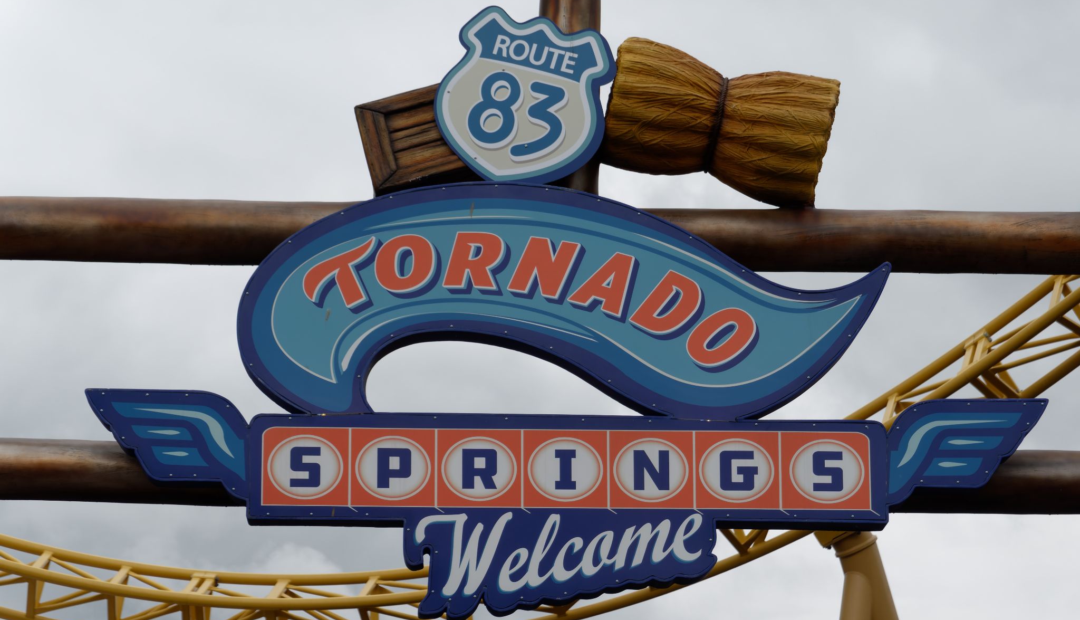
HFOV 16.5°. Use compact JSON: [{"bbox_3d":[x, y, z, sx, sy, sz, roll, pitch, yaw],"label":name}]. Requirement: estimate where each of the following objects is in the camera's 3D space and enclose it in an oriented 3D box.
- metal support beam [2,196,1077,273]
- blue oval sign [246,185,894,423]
[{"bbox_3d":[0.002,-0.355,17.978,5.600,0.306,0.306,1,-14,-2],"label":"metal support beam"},{"bbox_3d":[0.117,-0.025,17.614,3.072,1.136,0.200,1,-14,-2],"label":"blue oval sign"}]

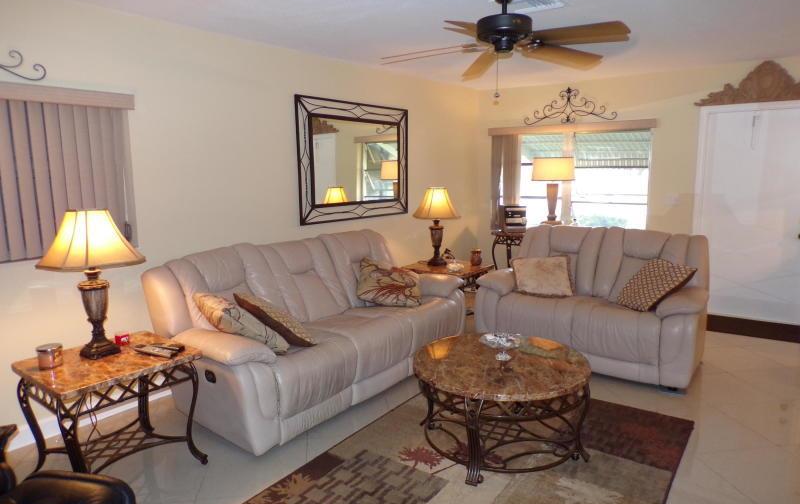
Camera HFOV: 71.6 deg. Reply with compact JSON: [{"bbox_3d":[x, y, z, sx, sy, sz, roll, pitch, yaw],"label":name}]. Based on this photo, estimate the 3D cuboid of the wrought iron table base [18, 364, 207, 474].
[{"bbox_3d":[-1.437,0.839,2.800,0.586,0.555,0.626,6,10,38],"label":"wrought iron table base"}]

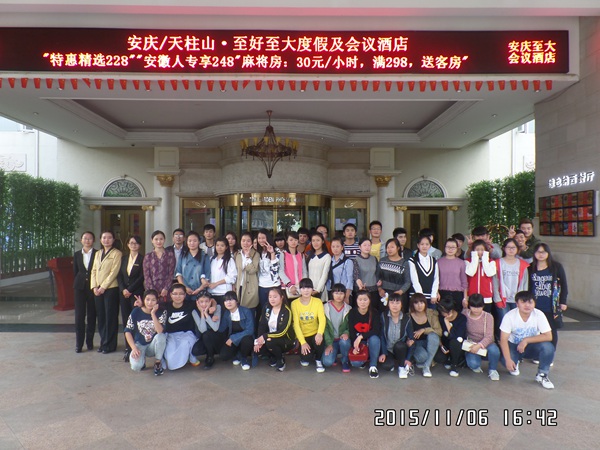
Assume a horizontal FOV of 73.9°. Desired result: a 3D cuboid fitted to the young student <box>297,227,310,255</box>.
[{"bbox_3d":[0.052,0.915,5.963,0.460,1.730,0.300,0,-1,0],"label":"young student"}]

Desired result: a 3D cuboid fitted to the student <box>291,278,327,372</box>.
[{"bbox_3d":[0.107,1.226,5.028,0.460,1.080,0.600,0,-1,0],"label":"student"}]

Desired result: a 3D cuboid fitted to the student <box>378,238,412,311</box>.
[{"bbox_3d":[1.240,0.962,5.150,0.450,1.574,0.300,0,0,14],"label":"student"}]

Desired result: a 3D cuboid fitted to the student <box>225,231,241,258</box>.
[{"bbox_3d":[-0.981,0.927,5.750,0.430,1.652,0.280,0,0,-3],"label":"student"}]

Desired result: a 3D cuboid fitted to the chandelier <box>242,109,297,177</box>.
[{"bbox_3d":[-0.889,-2.356,11.700,1.700,2.000,1.700,0,-1,0],"label":"chandelier"}]

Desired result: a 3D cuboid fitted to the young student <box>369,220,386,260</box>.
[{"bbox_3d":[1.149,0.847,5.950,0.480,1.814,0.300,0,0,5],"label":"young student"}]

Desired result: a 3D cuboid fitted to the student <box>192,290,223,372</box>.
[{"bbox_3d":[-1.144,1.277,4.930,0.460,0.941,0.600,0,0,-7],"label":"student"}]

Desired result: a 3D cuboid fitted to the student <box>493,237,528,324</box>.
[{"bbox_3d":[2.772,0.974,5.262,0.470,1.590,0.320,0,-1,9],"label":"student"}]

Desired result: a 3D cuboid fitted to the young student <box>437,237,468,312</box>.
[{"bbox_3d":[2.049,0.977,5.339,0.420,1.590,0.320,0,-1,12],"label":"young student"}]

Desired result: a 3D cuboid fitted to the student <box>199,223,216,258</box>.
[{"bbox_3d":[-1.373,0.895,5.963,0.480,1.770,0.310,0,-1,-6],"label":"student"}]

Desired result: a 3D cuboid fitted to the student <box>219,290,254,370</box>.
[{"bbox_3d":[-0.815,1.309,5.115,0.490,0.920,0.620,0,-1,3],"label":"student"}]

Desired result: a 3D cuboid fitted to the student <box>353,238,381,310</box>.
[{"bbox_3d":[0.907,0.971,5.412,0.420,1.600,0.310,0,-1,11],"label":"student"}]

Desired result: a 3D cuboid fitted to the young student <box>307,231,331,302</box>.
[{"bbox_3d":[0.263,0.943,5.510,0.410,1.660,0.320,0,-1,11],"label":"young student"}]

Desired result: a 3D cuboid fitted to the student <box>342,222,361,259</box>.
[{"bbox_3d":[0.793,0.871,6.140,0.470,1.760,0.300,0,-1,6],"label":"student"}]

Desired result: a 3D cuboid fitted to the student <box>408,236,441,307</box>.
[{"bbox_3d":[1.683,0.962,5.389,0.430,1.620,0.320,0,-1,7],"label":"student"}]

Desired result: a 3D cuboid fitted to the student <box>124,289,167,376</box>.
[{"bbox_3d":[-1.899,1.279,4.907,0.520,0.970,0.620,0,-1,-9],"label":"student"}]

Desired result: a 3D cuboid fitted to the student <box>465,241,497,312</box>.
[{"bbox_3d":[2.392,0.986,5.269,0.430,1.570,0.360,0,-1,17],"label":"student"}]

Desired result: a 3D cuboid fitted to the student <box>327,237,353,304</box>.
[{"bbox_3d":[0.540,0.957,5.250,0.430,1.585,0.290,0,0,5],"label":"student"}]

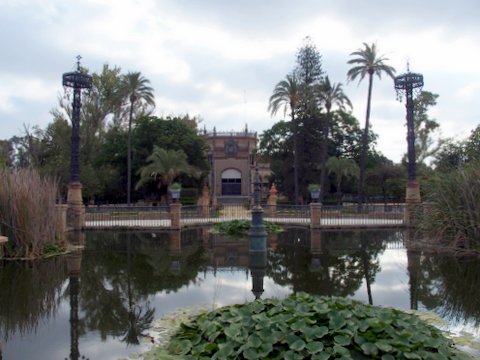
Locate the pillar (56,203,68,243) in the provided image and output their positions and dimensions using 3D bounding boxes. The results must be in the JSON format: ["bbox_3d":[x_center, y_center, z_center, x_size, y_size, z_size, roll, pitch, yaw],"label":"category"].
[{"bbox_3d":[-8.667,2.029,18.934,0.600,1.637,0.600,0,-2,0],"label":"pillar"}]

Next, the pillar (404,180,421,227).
[{"bbox_3d":[9.352,1.285,21.052,0.900,2.517,0.900,0,-2,0],"label":"pillar"}]

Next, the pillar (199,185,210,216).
[{"bbox_3d":[-2.701,1.577,29.551,0.850,2.470,0.850,0,-2,0],"label":"pillar"}]

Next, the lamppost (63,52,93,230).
[{"bbox_3d":[-8.431,-1.930,20.086,1.500,9.044,1.500,0,-2,0],"label":"lamppost"}]

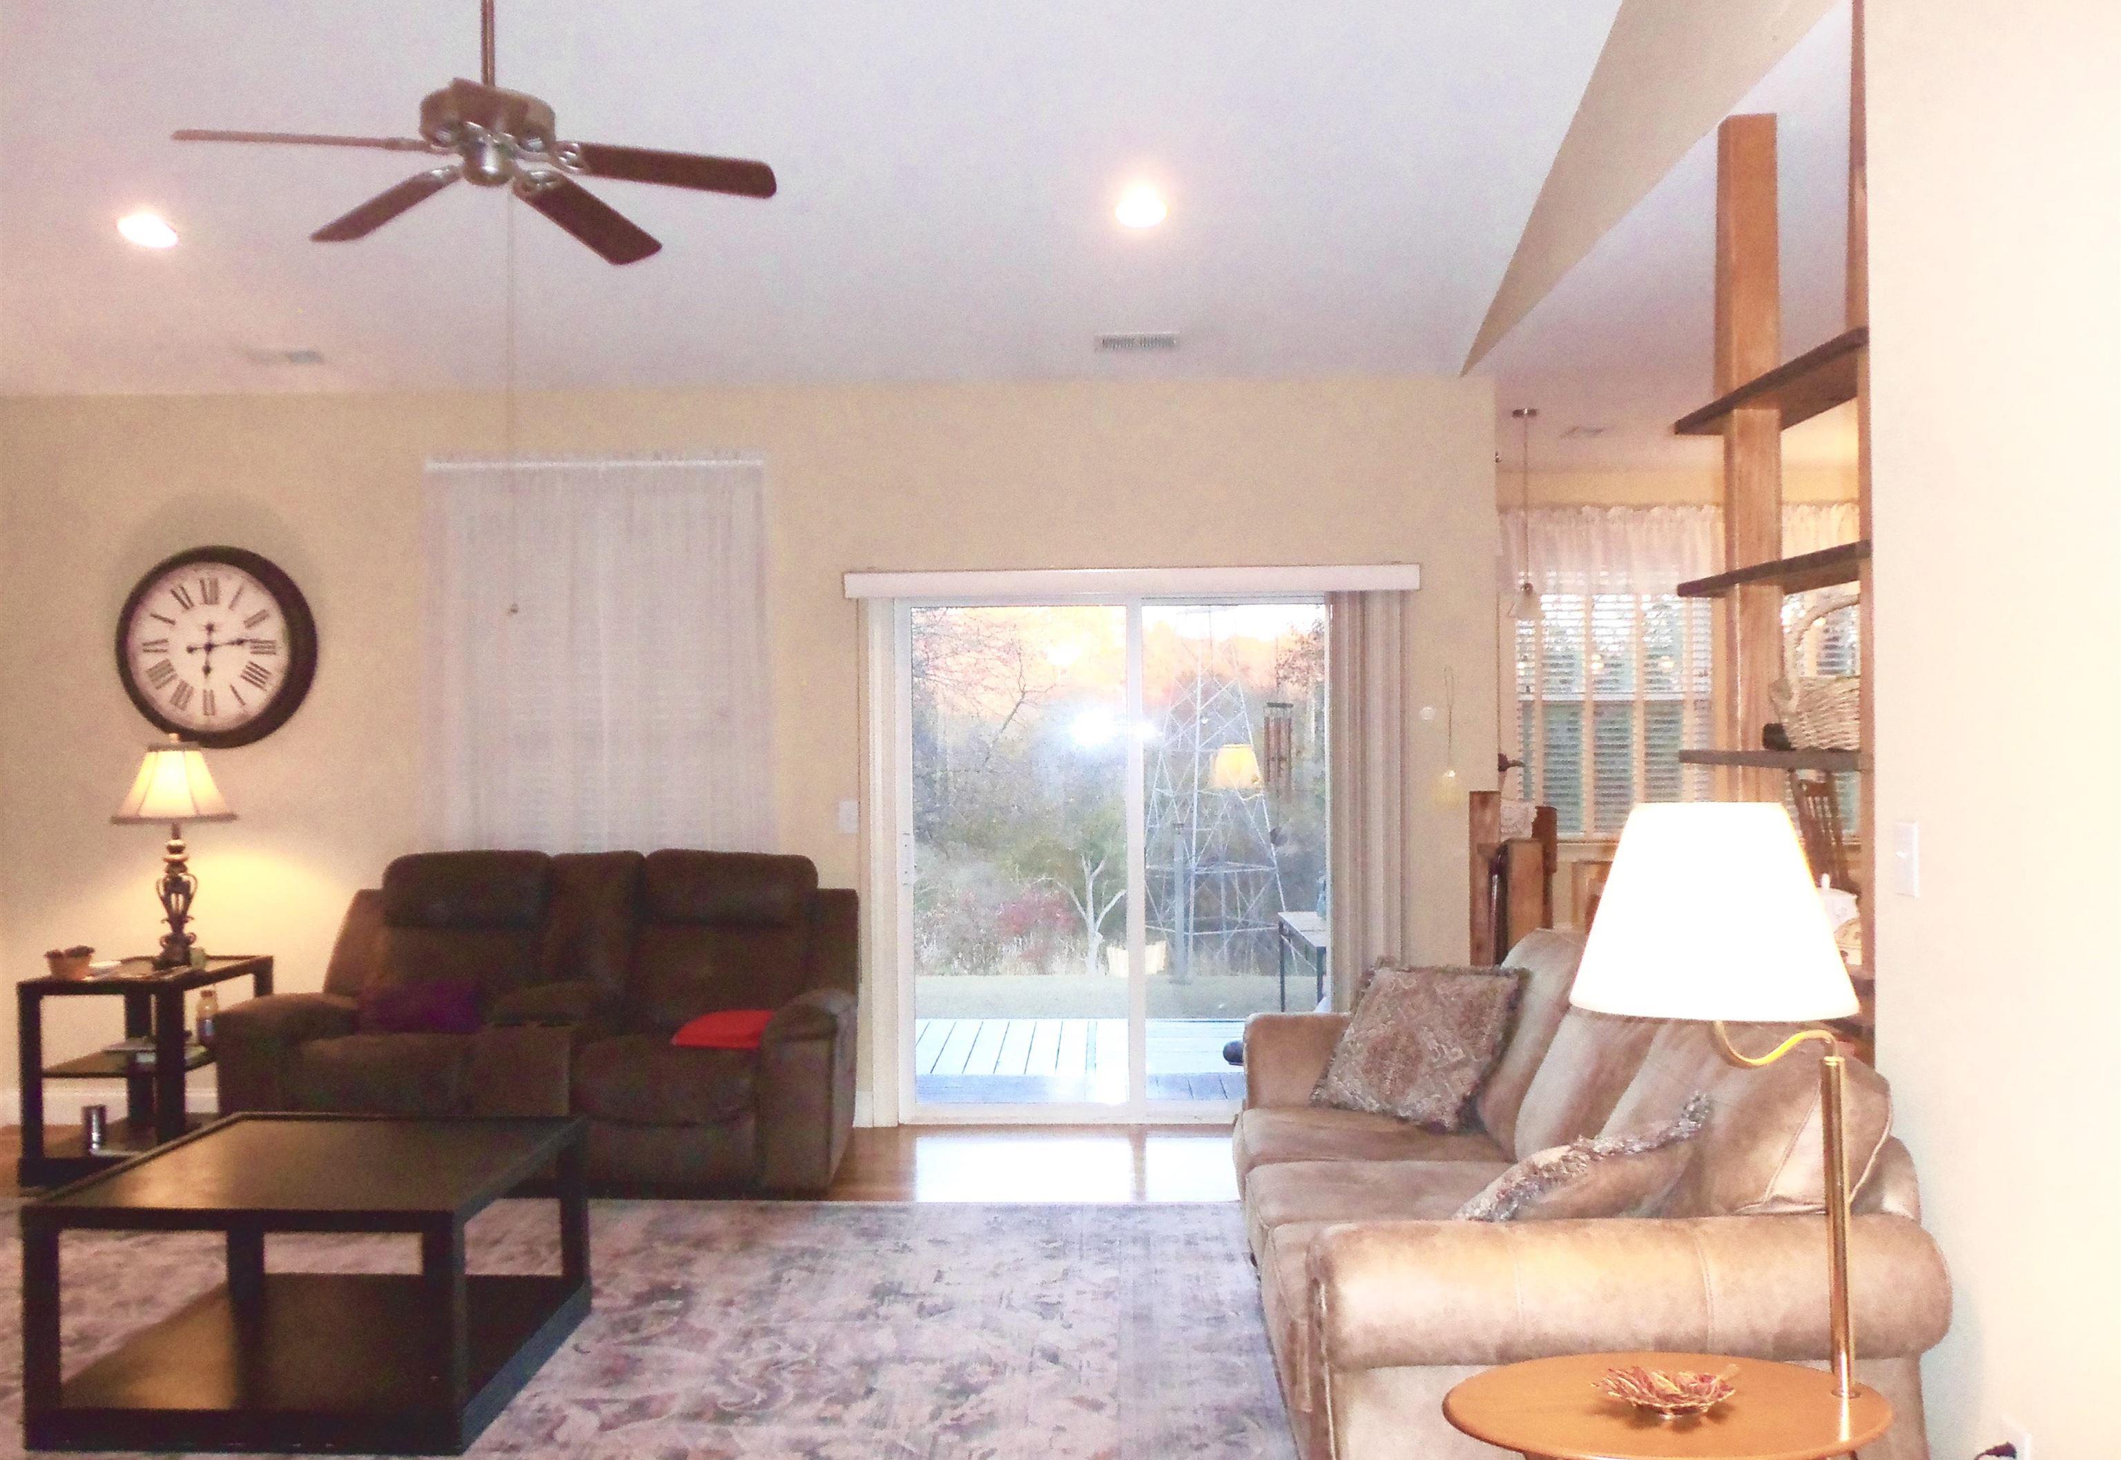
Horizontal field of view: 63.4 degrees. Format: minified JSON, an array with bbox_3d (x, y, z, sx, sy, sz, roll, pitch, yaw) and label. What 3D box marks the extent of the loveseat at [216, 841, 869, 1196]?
[{"bbox_3d":[-1.747,0.973,6.022,2.000,1.070,0.930,0,0,2],"label":"loveseat"}]

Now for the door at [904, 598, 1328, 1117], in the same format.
[{"bbox_3d":[0.256,0.488,6.494,1.746,1.978,0.120,0,0,2],"label":"door"}]

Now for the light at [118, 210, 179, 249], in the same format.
[{"bbox_3d":[-2.846,-1.563,5.353,0.180,0.040,0.180,-1,-16,1],"label":"light"}]

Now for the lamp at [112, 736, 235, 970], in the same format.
[{"bbox_3d":[-3.104,0.427,6.013,0.420,0.805,0.420,-1,0,1],"label":"lamp"}]

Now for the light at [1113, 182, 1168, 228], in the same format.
[{"bbox_3d":[0.247,-1.601,5.281,0.170,0.040,0.170,-1,-16,1],"label":"light"}]

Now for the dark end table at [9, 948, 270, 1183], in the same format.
[{"bbox_3d":[-3.187,1.179,6.029,0.558,0.681,0.620,0,0,2],"label":"dark end table"}]

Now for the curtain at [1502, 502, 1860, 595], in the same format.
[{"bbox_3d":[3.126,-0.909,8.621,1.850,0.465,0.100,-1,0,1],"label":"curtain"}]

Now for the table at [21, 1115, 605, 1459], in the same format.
[{"bbox_3d":[-1.657,1.227,3.920,0.915,0.488,0.875,-1,0,3],"label":"table"}]

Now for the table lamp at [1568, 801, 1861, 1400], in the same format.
[{"bbox_3d":[0.865,0.485,2.261,0.395,0.785,0.385,-1,0,1],"label":"table lamp"}]

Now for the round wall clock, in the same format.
[{"bbox_3d":[-3.210,-0.316,6.517,0.765,0.765,0.075,0,0,2],"label":"round wall clock"}]

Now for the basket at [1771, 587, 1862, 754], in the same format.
[{"bbox_3d":[1.527,-0.113,3.238,0.320,0.297,0.380,0,0,2],"label":"basket"}]

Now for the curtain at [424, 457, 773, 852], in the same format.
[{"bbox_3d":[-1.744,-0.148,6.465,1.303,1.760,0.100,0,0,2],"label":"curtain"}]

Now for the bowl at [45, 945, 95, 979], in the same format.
[{"bbox_3d":[-3.389,0.793,5.901,0.160,0.100,0.160,0,0,2],"label":"bowl"}]

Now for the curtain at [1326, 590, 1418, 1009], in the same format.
[{"bbox_3d":[1.130,0.455,6.237,0.310,1.930,0.100,-1,0,1],"label":"curtain"}]

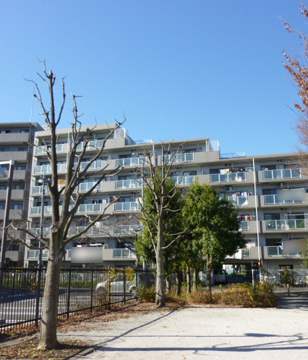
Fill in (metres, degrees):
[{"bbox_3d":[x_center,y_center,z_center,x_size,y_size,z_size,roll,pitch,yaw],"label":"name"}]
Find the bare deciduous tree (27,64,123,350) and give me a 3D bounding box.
[{"bbox_3d":[-2.088,0.299,8.528,2.560,6.990,2.400,0,-13,0],"label":"bare deciduous tree"}]

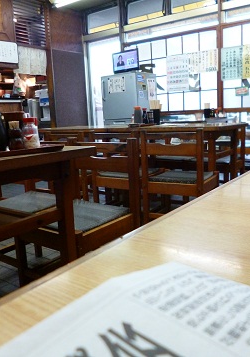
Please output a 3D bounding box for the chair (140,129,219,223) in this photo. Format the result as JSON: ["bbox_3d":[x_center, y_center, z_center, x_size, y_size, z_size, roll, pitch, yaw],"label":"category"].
[{"bbox_3d":[0.353,0.047,2.064,0.375,0.712,0.410,2,12,26],"label":"chair"}]

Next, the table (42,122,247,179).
[{"bbox_3d":[0.053,-0.138,3.169,1.989,0.702,0.597,6,14,40],"label":"table"}]

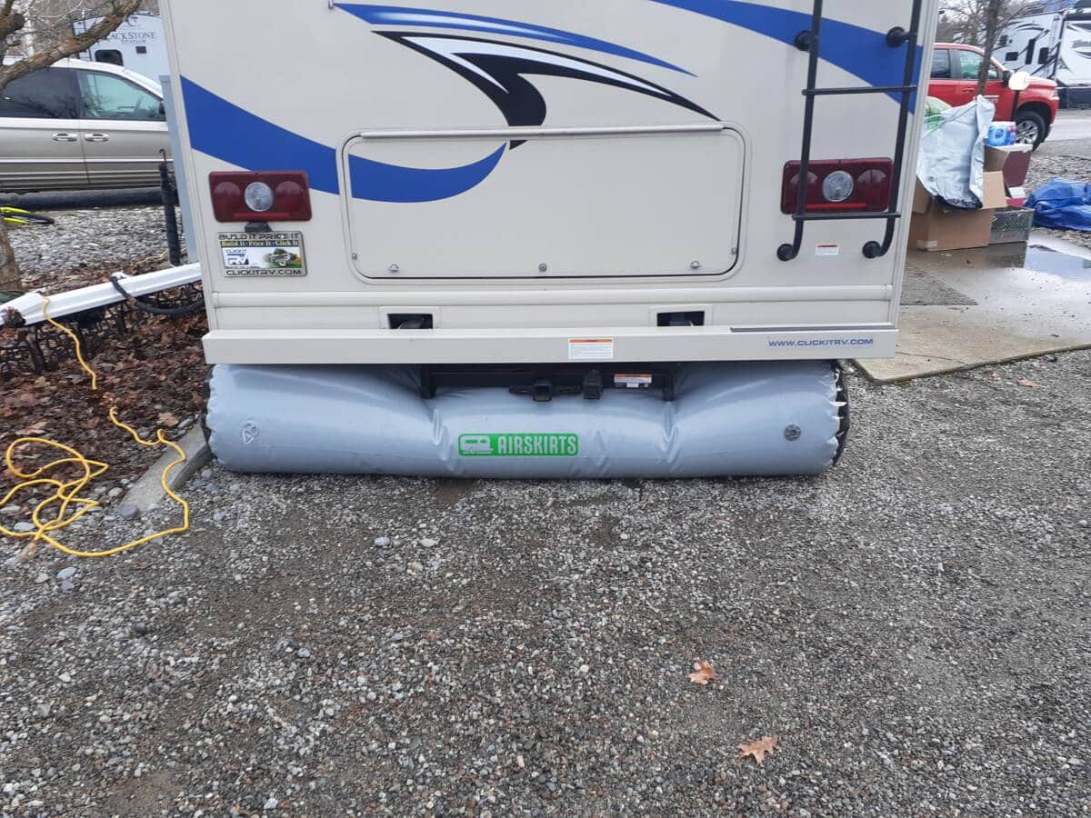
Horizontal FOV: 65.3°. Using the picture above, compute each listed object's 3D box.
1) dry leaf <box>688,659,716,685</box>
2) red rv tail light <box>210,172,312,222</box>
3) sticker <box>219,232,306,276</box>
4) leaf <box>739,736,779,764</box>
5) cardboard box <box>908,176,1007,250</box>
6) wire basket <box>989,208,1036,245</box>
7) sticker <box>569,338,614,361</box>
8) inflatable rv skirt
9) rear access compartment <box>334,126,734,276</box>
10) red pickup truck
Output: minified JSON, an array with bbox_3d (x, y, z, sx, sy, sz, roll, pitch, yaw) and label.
[{"bbox_3d":[0.407,0.691,2.226,0.075,0.030,0.090,0,20,3],"label":"dry leaf"},{"bbox_3d":[-0.992,-0.746,2.991,0.345,0.175,0.055,0,20,3],"label":"red rv tail light"},{"bbox_3d":[-1.026,-0.560,3.086,0.312,0.160,0.010,0,20,3],"label":"sticker"},{"bbox_3d":[0.494,0.785,1.972,0.095,0.025,0.085,0,20,3],"label":"leaf"},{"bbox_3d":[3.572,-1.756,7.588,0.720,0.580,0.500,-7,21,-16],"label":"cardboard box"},{"bbox_3d":[4.112,-1.675,7.759,0.440,0.290,0.320,-7,21,-16],"label":"wire basket"},{"bbox_3d":[0.163,-0.214,3.044,0.158,0.075,0.005,0,20,3],"label":"sticker"},{"bbox_3d":[-0.080,0.015,3.414,2.470,0.520,0.500,0,20,3],"label":"inflatable rv skirt"},{"bbox_3d":[-0.011,-0.715,2.978,1.370,0.525,0.050,0,20,3],"label":"rear access compartment"},{"bbox_3d":[6.467,-5.660,15.844,5.880,1.920,2.060,-6,20,-12],"label":"red pickup truck"}]

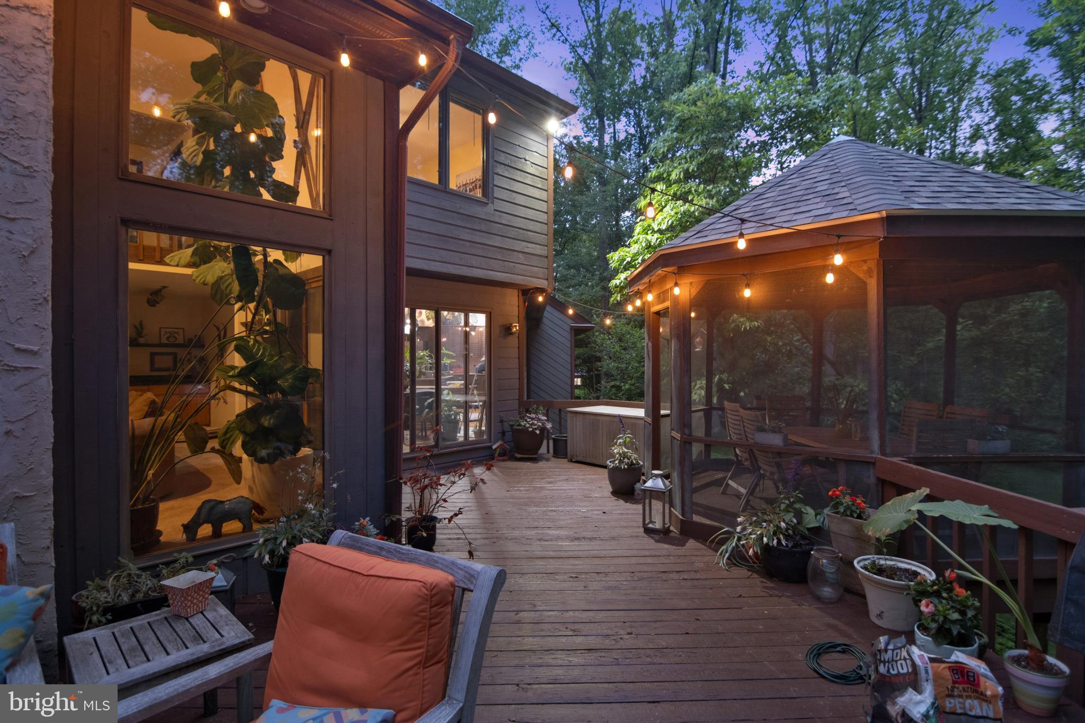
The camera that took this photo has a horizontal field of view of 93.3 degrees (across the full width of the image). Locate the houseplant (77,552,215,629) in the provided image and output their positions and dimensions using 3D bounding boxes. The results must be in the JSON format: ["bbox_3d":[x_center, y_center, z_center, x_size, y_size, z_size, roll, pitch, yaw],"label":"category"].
[{"bbox_3d":[-2.290,1.360,3.000,0.670,0.400,0.300,0,0,-45],"label":"houseplant"}]

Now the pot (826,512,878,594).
[{"bbox_3d":[2.180,1.297,3.500,0.340,0.510,0.320,0,0,-40],"label":"pot"}]

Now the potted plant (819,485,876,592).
[{"bbox_3d":[2.170,1.197,3.500,0.360,0.710,0.340,0,0,-40],"label":"potted plant"}]

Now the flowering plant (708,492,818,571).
[{"bbox_3d":[1.650,1.265,3.840,0.750,0.580,0.500,0,0,18],"label":"flowering plant"}]

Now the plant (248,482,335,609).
[{"bbox_3d":[-1.570,1.150,3.200,0.500,0.800,0.480,0,0,-24],"label":"plant"}]

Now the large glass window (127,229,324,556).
[{"bbox_3d":[-2.088,0.190,3.512,1.200,2.020,0.090,0,0,-45],"label":"large glass window"}]

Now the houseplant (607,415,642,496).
[{"bbox_3d":[0.985,1.115,6.190,0.430,0.900,0.430,0,0,6],"label":"houseplant"}]

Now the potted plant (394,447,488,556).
[{"bbox_3d":[-0.840,1.130,4.220,0.790,0.850,0.680,0,0,-12],"label":"potted plant"}]

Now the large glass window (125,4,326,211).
[{"bbox_3d":[-2.088,-1.657,3.512,1.200,1.020,0.090,0,0,-45],"label":"large glass window"}]

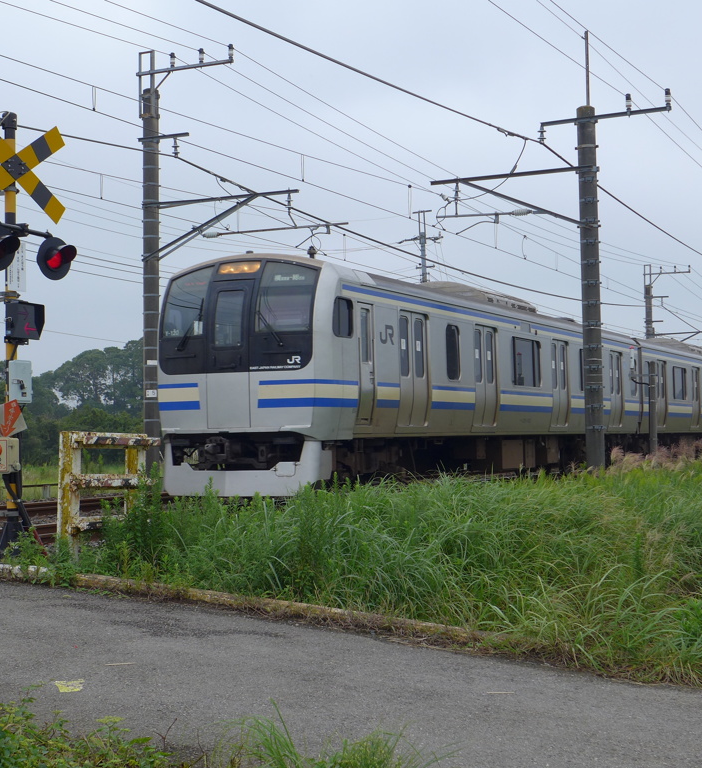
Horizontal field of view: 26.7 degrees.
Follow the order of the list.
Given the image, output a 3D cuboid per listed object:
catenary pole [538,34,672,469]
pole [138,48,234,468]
[{"bbox_3d":[5.046,-2.330,28.533,2.500,9.030,0.420,-2,-2,24],"label":"catenary pole"},{"bbox_3d":[-3.628,-2.530,32.442,2.430,9.998,0.420,-2,-2,24],"label":"pole"}]

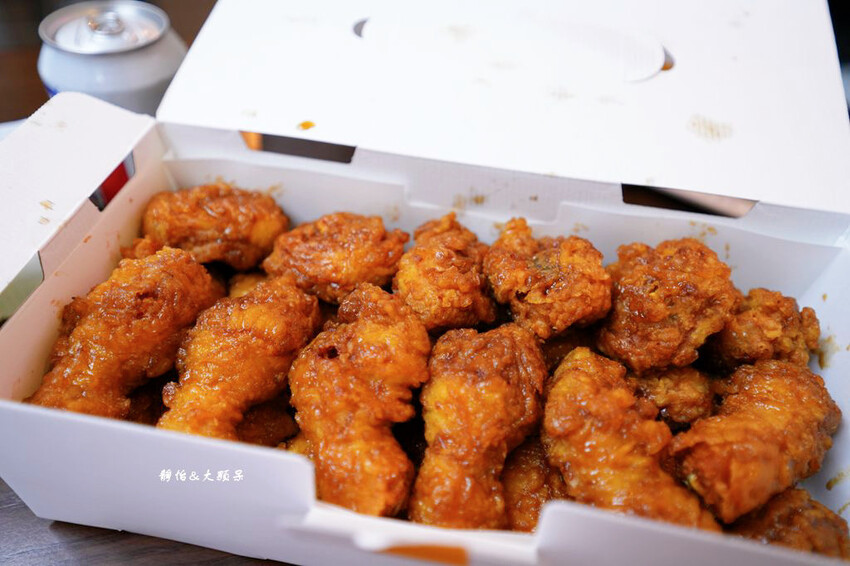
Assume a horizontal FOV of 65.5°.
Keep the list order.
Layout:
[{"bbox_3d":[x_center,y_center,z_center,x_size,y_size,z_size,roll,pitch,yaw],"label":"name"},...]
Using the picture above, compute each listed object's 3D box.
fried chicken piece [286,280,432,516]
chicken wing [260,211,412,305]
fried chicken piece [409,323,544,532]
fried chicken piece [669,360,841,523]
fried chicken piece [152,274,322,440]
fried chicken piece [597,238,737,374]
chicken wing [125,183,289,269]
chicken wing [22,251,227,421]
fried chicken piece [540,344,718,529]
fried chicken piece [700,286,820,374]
[{"bbox_3d":[-0.024,0.042,0.246,0.049,0.044,0.090,2,62,0],"label":"fried chicken piece"},{"bbox_3d":[-0.038,-0.012,0.298,0.065,0.039,0.042,-13,48,-15],"label":"chicken wing"},{"bbox_3d":[0.018,0.048,0.242,0.046,0.044,0.085,11,62,8],"label":"fried chicken piece"},{"bbox_3d":[0.120,0.054,0.235,0.072,0.041,0.044,-39,58,-19],"label":"fried chicken piece"},{"bbox_3d":[-0.071,0.028,0.257,0.044,0.041,0.083,25,64,21],"label":"fried chicken piece"},{"bbox_3d":[0.098,0.009,0.276,0.056,0.050,0.066,30,61,24],"label":"fried chicken piece"},{"bbox_3d":[-0.098,-0.027,0.311,0.077,0.040,0.042,10,46,7],"label":"chicken wing"},{"bbox_3d":[-0.118,0.019,0.264,0.047,0.043,0.092,24,63,19],"label":"chicken wing"},{"bbox_3d":[0.067,0.057,0.235,0.044,0.041,0.083,-24,65,-24],"label":"fried chicken piece"},{"bbox_3d":[0.140,0.022,0.275,0.050,0.040,0.045,6,46,3],"label":"fried chicken piece"}]

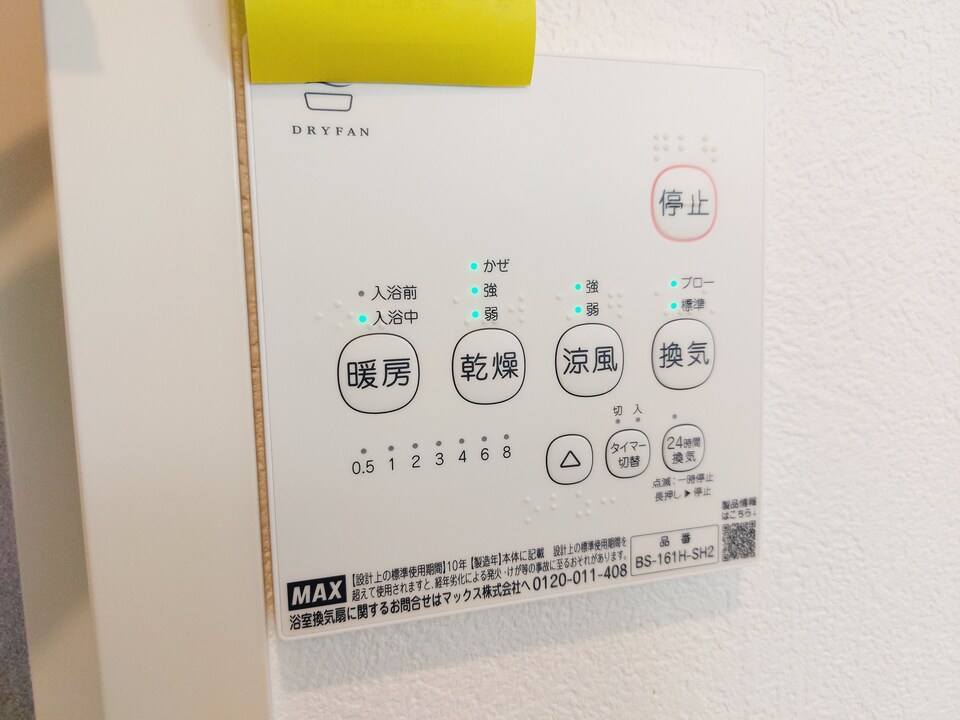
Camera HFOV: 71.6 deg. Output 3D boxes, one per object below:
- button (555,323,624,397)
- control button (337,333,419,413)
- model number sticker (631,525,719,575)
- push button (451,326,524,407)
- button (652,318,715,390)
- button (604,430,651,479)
[{"bbox_3d":[0.025,0.000,0.148,0.017,0.016,0.002,-3,6,-16],"label":"button"},{"bbox_3d":[-0.020,0.003,0.135,0.017,0.016,0.002,-3,6,-16],"label":"control button"},{"bbox_3d":[0.047,0.046,0.159,0.024,0.010,0.001,-3,6,-16],"label":"model number sticker"},{"bbox_3d":[0.002,0.001,0.142,0.017,0.016,0.002,-3,6,-16],"label":"push button"},{"bbox_3d":[0.048,-0.001,0.155,0.017,0.016,0.002,-3,6,-16],"label":"button"},{"bbox_3d":[0.034,0.022,0.153,0.011,0.011,0.002,-3,6,-16],"label":"button"}]

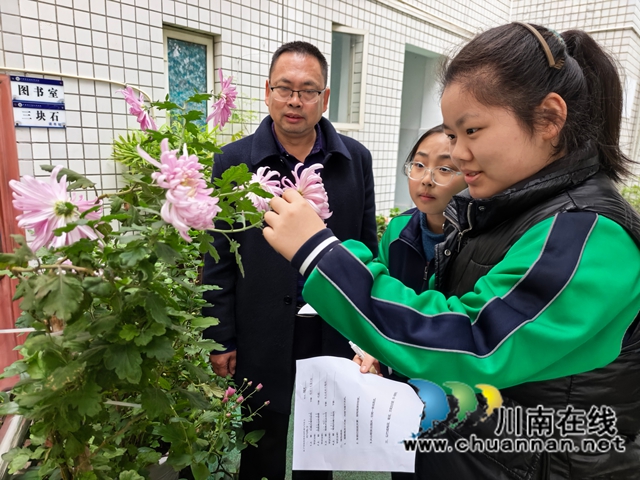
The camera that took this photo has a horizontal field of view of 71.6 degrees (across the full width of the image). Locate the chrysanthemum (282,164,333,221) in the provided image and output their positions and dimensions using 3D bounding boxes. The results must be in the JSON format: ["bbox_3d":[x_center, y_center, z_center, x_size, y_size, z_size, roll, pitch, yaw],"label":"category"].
[{"bbox_3d":[-0.019,-0.074,0.690,0.085,0.095,0.058,13,16,43],"label":"chrysanthemum"}]

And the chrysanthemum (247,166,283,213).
[{"bbox_3d":[-0.093,-0.081,0.715,0.070,0.077,0.050,7,12,24],"label":"chrysanthemum"}]

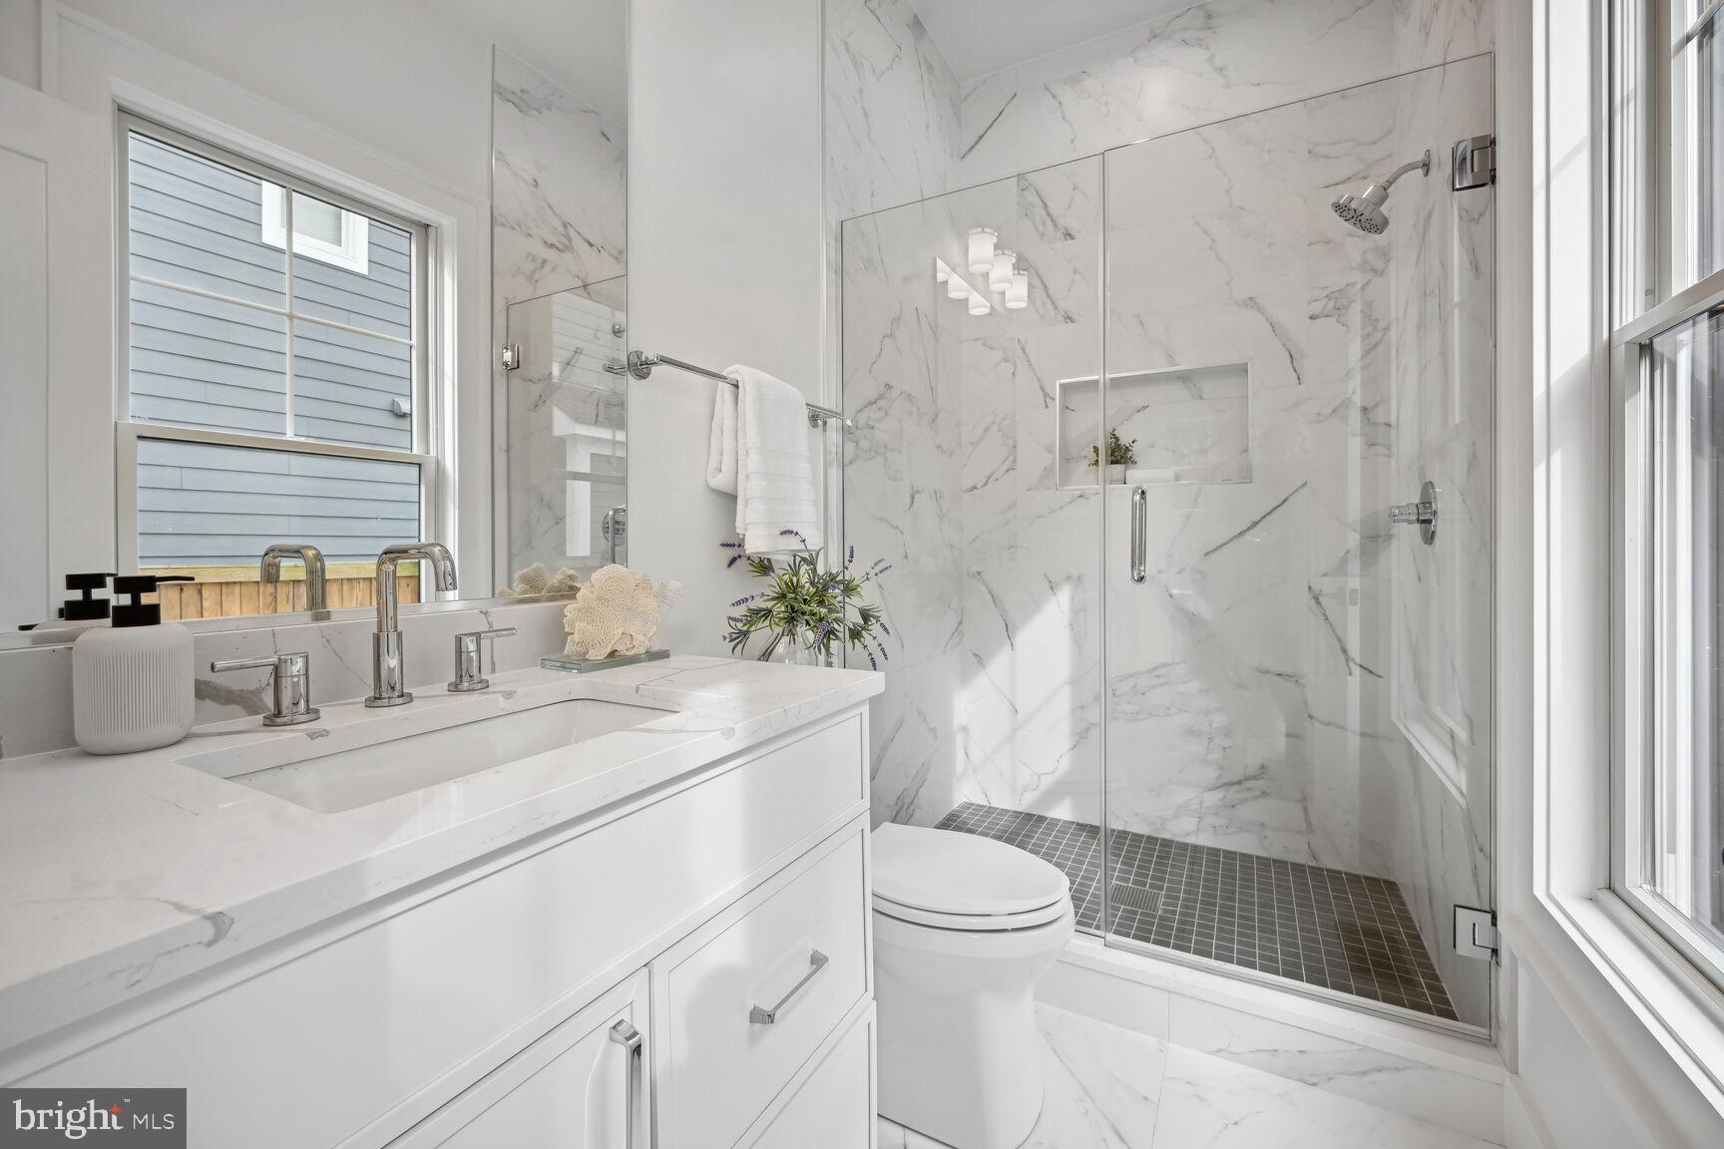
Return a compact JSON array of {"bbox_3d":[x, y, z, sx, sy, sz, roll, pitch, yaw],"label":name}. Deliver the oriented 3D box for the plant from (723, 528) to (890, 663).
[{"bbox_3d":[-0.138,0.065,1.525,0.310,0.340,0.340,1,2,29],"label":"plant"}]

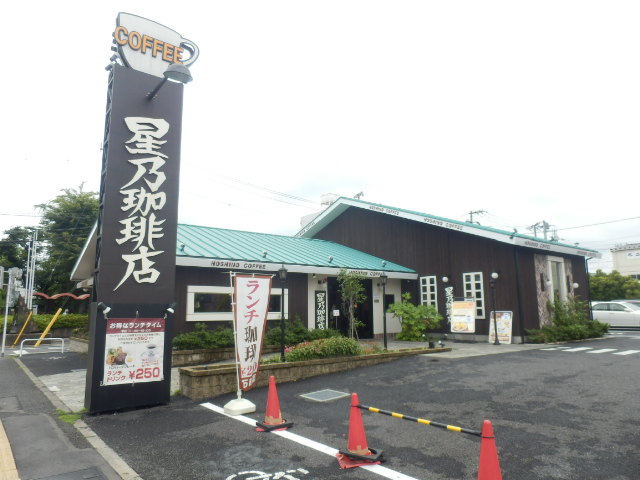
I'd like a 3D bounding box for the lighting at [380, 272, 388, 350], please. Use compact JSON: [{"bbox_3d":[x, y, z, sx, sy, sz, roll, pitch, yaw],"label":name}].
[{"bbox_3d":[2.005,2.209,13.759,0.200,2.360,0.200,7,-12,-36],"label":"lighting"}]

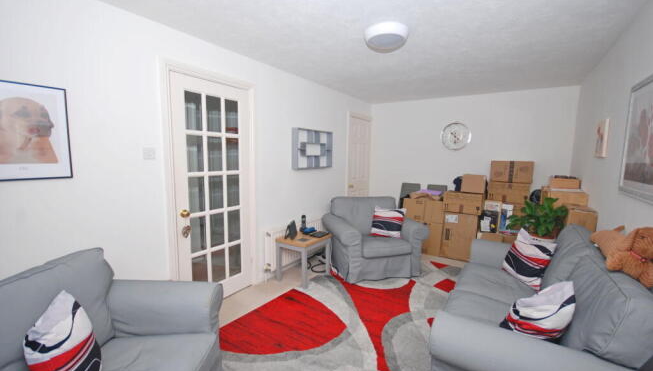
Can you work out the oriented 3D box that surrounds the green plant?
[{"bbox_3d":[2.126,0.416,2.793,0.490,0.500,0.470,6,8,35],"label":"green plant"}]

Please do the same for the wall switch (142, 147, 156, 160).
[{"bbox_3d":[-1.318,-0.228,2.032,0.012,0.088,0.088,6,8,35],"label":"wall switch"}]

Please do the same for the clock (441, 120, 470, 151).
[{"bbox_3d":[1.965,-0.754,4.142,0.420,0.420,0.050,6,8,35],"label":"clock"}]

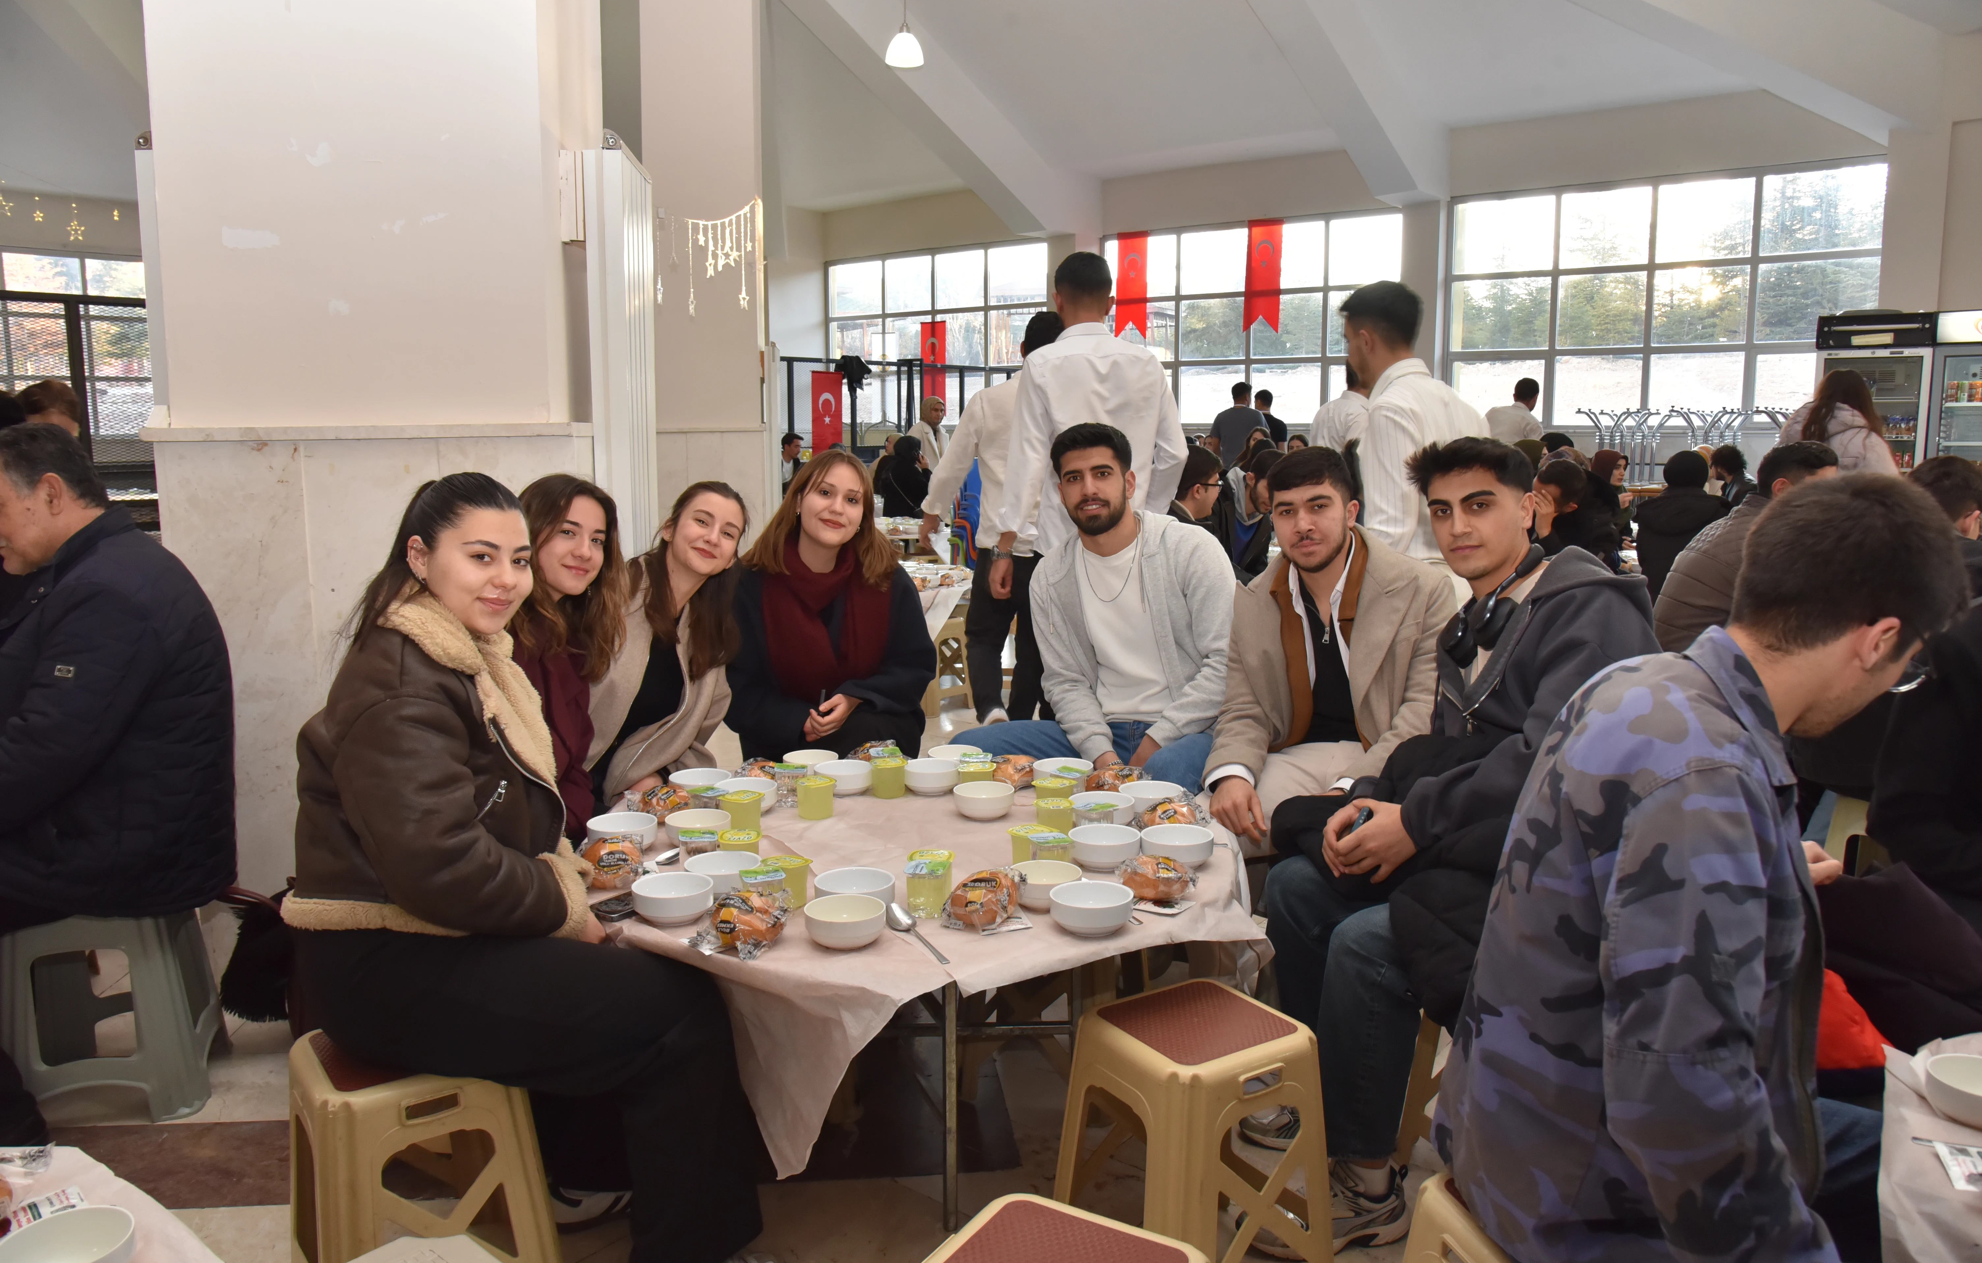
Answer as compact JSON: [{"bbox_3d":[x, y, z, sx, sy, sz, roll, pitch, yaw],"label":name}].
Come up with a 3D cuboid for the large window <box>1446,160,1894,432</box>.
[{"bbox_3d":[4.774,-2.395,9.593,2.780,1.770,0.120,6,10,35],"label":"large window"}]

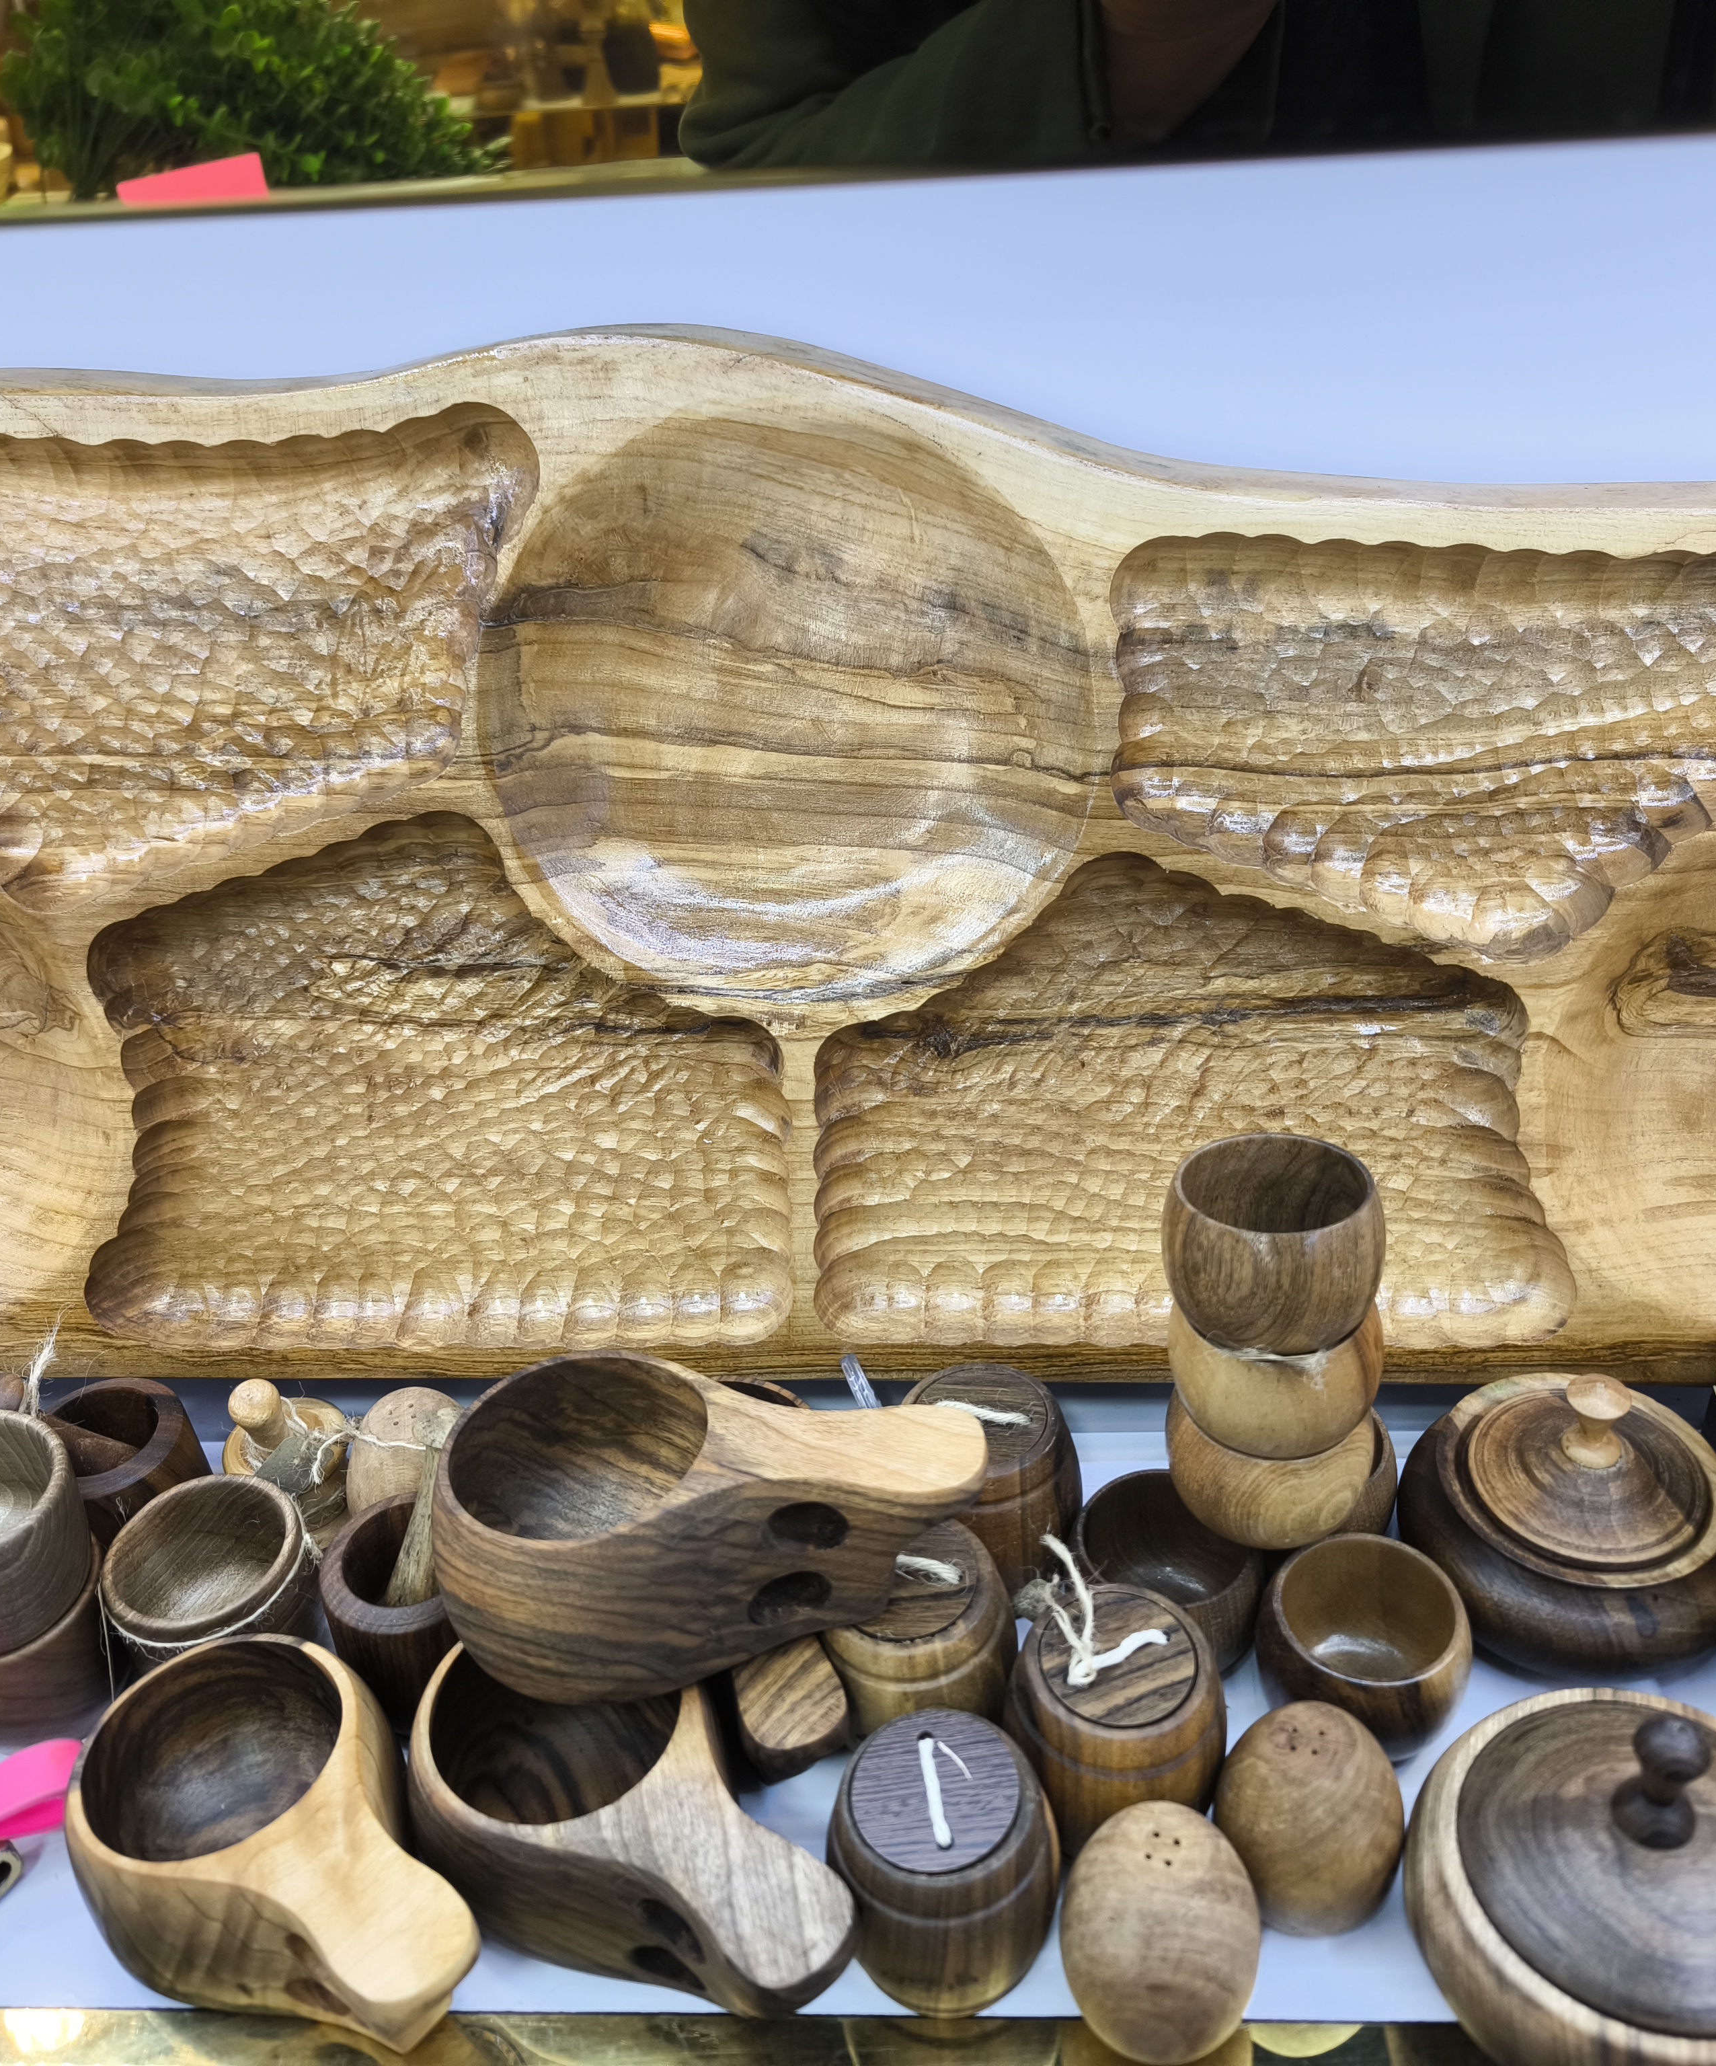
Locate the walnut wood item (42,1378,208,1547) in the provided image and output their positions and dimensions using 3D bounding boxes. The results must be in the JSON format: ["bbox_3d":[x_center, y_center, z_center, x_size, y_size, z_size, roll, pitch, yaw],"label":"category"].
[{"bbox_3d":[-0.237,0.152,0.621,0.057,0.060,0.057,-1,35,3],"label":"walnut wood item"}]

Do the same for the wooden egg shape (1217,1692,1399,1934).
[{"bbox_3d":[0.128,0.220,0.541,0.052,0.072,0.052,-1,33,3],"label":"wooden egg shape"}]

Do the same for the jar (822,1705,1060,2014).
[{"bbox_3d":[0.024,0.234,0.538,0.065,0.061,0.065,-1,33,3],"label":"jar"}]

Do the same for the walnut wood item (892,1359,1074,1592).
[{"bbox_3d":[0.043,0.155,0.657,0.067,0.062,0.067,-1,33,3],"label":"walnut wood item"}]

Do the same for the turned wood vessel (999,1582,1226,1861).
[{"bbox_3d":[0.072,0.195,0.534,0.059,0.064,0.059,-1,35,3],"label":"turned wood vessel"}]

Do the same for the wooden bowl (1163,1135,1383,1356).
[{"bbox_3d":[0.121,0.064,0.556,0.065,0.052,0.065,-4,28,5],"label":"wooden bowl"}]

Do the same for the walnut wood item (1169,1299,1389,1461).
[{"bbox_3d":[0.126,0.102,0.575,0.065,0.052,0.065,-1,33,3],"label":"walnut wood item"}]

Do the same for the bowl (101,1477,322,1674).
[{"bbox_3d":[-0.193,0.177,0.582,0.056,0.060,0.056,-1,35,3],"label":"bowl"}]

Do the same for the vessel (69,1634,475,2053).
[{"bbox_3d":[-0.154,0.239,0.529,0.134,0.078,0.083,24,42,36],"label":"vessel"}]

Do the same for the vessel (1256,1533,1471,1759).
[{"bbox_3d":[0.148,0.183,0.561,0.061,0.045,0.061,-1,35,3],"label":"vessel"}]

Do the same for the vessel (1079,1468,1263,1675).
[{"bbox_3d":[0.096,0.169,0.586,0.058,0.044,0.058,-1,35,3],"label":"vessel"}]

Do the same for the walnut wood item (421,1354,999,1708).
[{"bbox_3d":[-0.039,0.144,0.540,0.154,0.073,0.087,-3,30,8],"label":"walnut wood item"}]

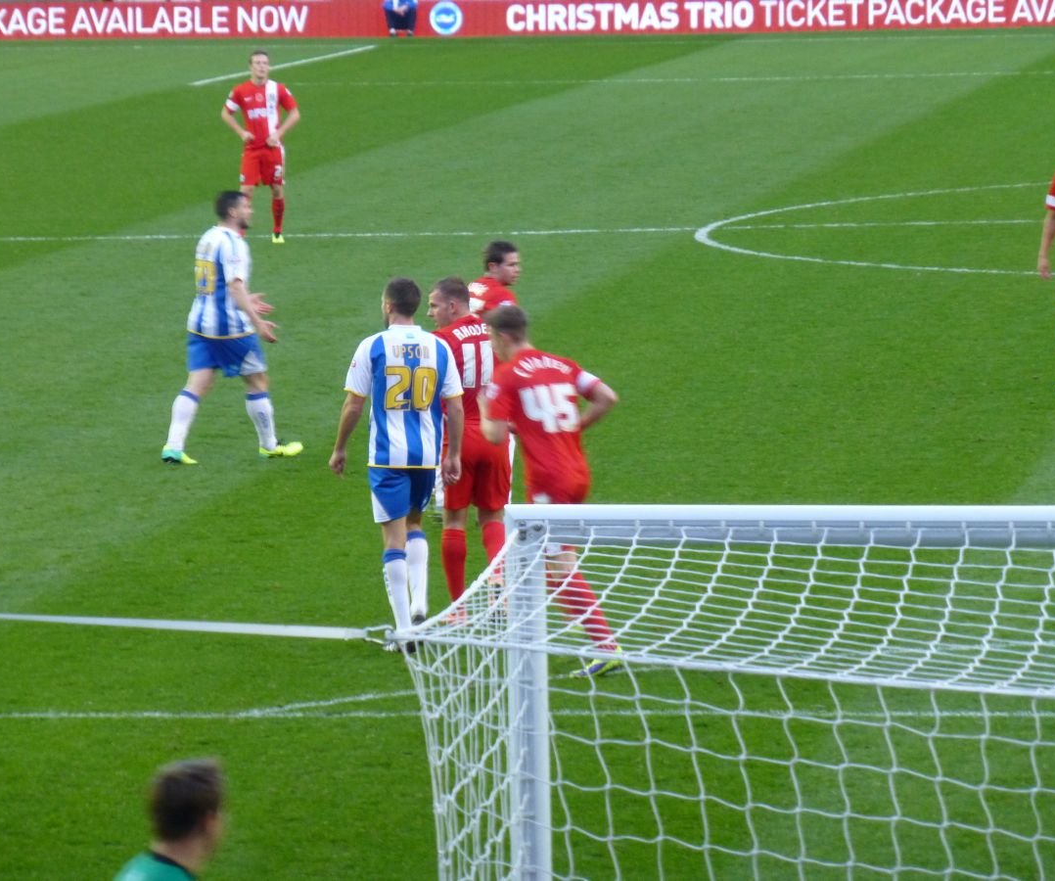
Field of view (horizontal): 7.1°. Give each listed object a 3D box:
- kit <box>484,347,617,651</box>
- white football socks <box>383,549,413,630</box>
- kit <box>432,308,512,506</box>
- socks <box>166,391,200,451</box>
[{"bbox_3d":[0.113,0.285,41.400,0.570,1.480,0.520,-4,6,-33],"label":"kit"},{"bbox_3d":[-0.652,0.770,42.450,0.140,0.430,0.150,-5,0,-19],"label":"white football socks"},{"bbox_3d":[-0.277,-0.145,43.800,0.480,1.030,0.320,-2,5,-12],"label":"kit"},{"bbox_3d":[-2.179,-0.120,53.350,0.170,0.380,0.140,11,2,-31],"label":"socks"}]

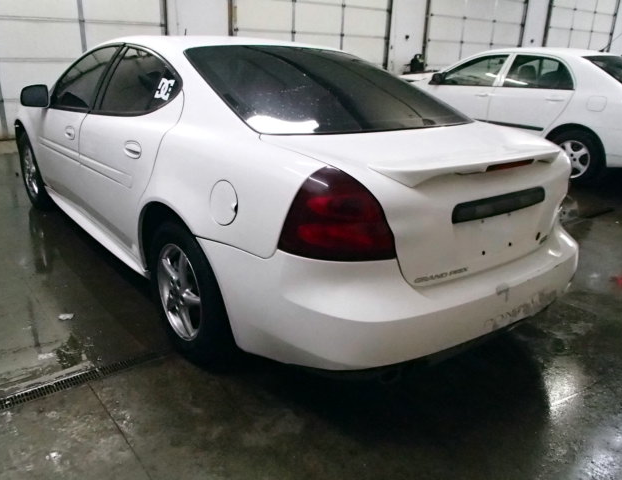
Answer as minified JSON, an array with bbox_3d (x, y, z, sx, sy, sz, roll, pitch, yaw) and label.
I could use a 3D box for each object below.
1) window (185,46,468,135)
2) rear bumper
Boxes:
[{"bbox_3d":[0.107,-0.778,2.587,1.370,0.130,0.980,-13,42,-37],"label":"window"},{"bbox_3d":[0.512,0.105,2.320,1.810,0.460,0.860,-13,25,-37],"label":"rear bumper"}]

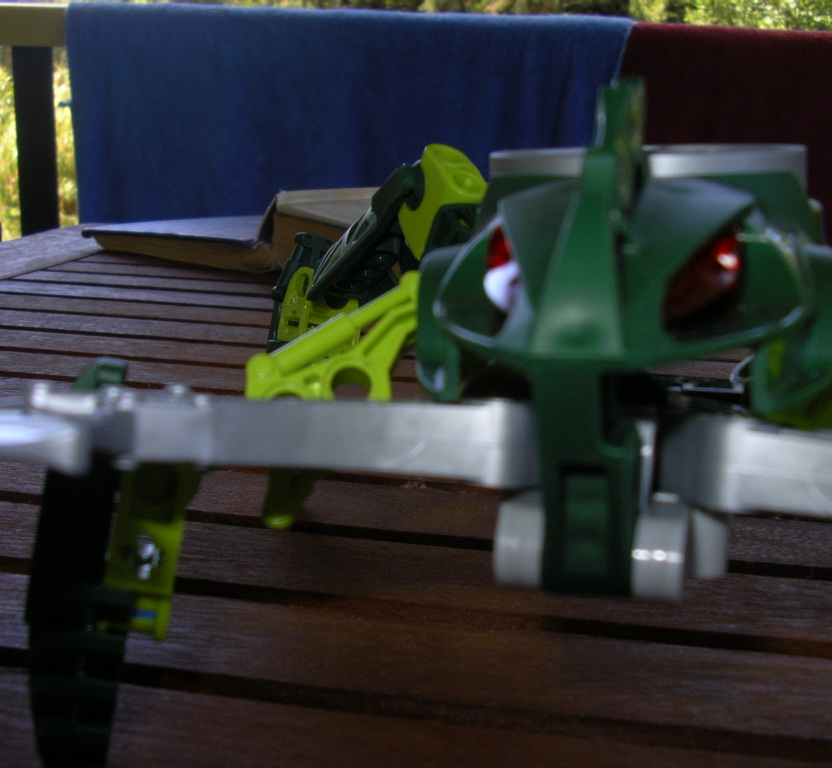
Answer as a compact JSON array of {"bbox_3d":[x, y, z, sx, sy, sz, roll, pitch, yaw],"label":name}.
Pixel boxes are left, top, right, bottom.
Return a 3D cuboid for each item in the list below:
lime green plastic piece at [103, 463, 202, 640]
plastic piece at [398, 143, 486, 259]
[{"bbox_3d":[-0.031,0.019,0.154,0.011,0.022,0.013,9,13,-8],"label":"lime green plastic piece"},{"bbox_3d":[0.006,-0.037,0.257,0.019,0.021,0.014,6,12,14],"label":"plastic piece"}]

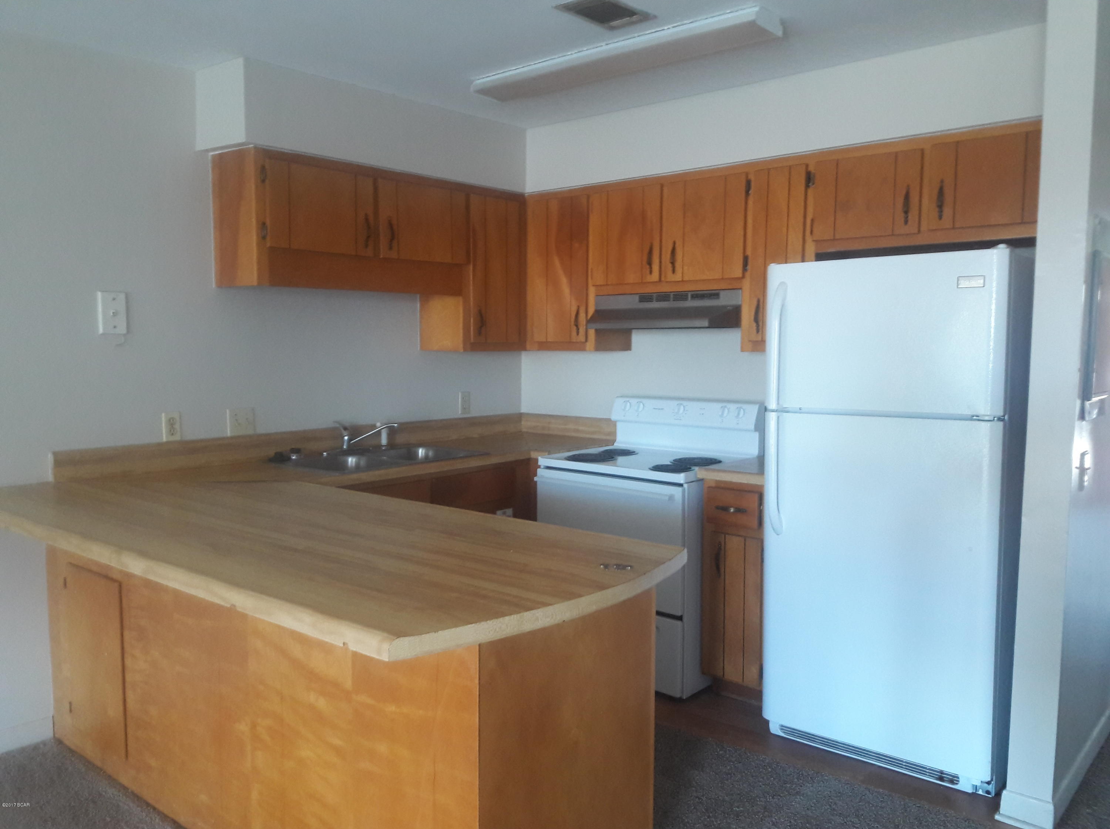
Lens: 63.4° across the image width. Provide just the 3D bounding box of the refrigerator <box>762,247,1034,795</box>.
[{"bbox_3d":[1.245,0.316,3.152,0.753,1.685,0.775,4,6,40],"label":"refrigerator"}]

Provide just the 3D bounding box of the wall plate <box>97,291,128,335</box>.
[{"bbox_3d":[-1.603,-0.368,3.260,0.012,0.151,0.098,4,6,41],"label":"wall plate"}]

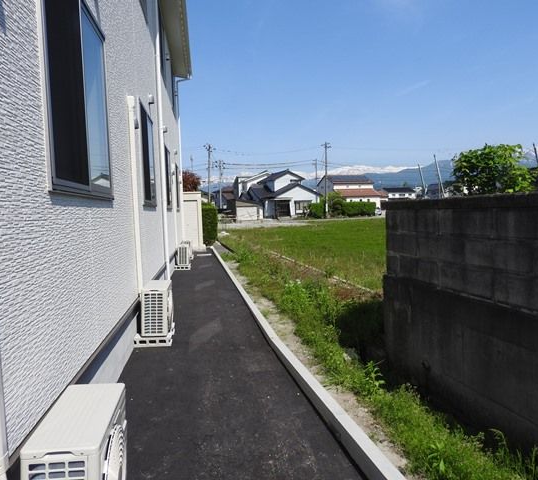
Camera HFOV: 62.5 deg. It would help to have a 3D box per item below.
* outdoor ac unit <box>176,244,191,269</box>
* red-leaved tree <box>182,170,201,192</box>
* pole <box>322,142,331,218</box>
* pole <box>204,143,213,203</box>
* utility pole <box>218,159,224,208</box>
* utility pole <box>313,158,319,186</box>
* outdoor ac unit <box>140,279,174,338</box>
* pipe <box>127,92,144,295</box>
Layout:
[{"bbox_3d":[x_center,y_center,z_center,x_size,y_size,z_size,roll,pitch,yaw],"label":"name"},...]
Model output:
[{"bbox_3d":[-2.347,0.438,12.234,0.310,0.600,0.680,-3,4,-8],"label":"outdoor ac unit"},{"bbox_3d":[-4.536,-1.935,25.000,2.200,4.010,2.200,-2,4,0],"label":"red-leaved tree"},{"bbox_3d":[8.007,-8.310,62.000,1.400,10.600,0.600,-2,4,0],"label":"pole"},{"bbox_3d":[-8.314,-7.915,62.000,1.400,11.110,0.600,-2,4,0],"label":"pole"},{"bbox_3d":[-8.908,-9.233,82.000,1.300,11.440,0.600,-2,4,0],"label":"utility pole"},{"bbox_3d":[8.886,-9.717,83.000,1.200,10.840,0.600,-2,4,0],"label":"utility pole"},{"bbox_3d":[-1.321,0.802,5.304,0.310,0.550,0.670,-3,4,-8],"label":"outdoor ac unit"},{"bbox_3d":[-1.570,-0.519,5.246,0.070,2.320,0.080,-3,4,-8],"label":"pipe"}]

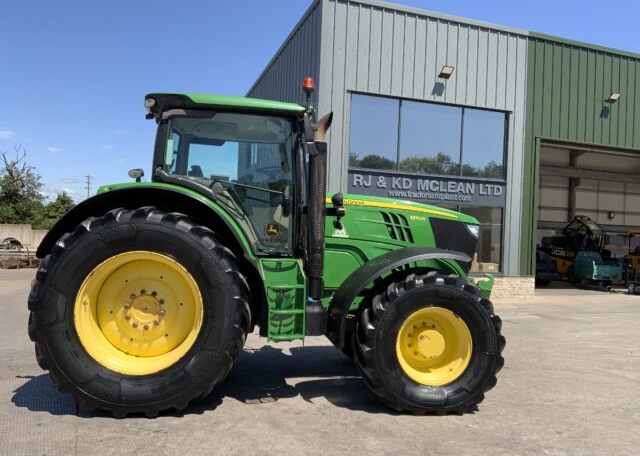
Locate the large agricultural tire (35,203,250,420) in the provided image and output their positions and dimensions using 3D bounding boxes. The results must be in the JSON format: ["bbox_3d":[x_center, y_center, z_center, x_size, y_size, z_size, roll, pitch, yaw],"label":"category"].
[{"bbox_3d":[-1.657,0.762,5.060,1.920,1.900,0.660,3,-1,-9],"label":"large agricultural tire"}]

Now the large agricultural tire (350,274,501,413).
[{"bbox_3d":[1.107,1.175,5.530,1.460,1.440,0.550,3,-1,-8],"label":"large agricultural tire"}]

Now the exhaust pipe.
[{"bbox_3d":[-0.010,-0.045,5.520,0.270,2.330,0.220,3,-1,-9],"label":"exhaust pipe"}]

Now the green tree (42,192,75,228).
[{"bbox_3d":[-15.400,-0.450,32.000,2.600,3.500,2.500,3,-1,-27],"label":"green tree"}]

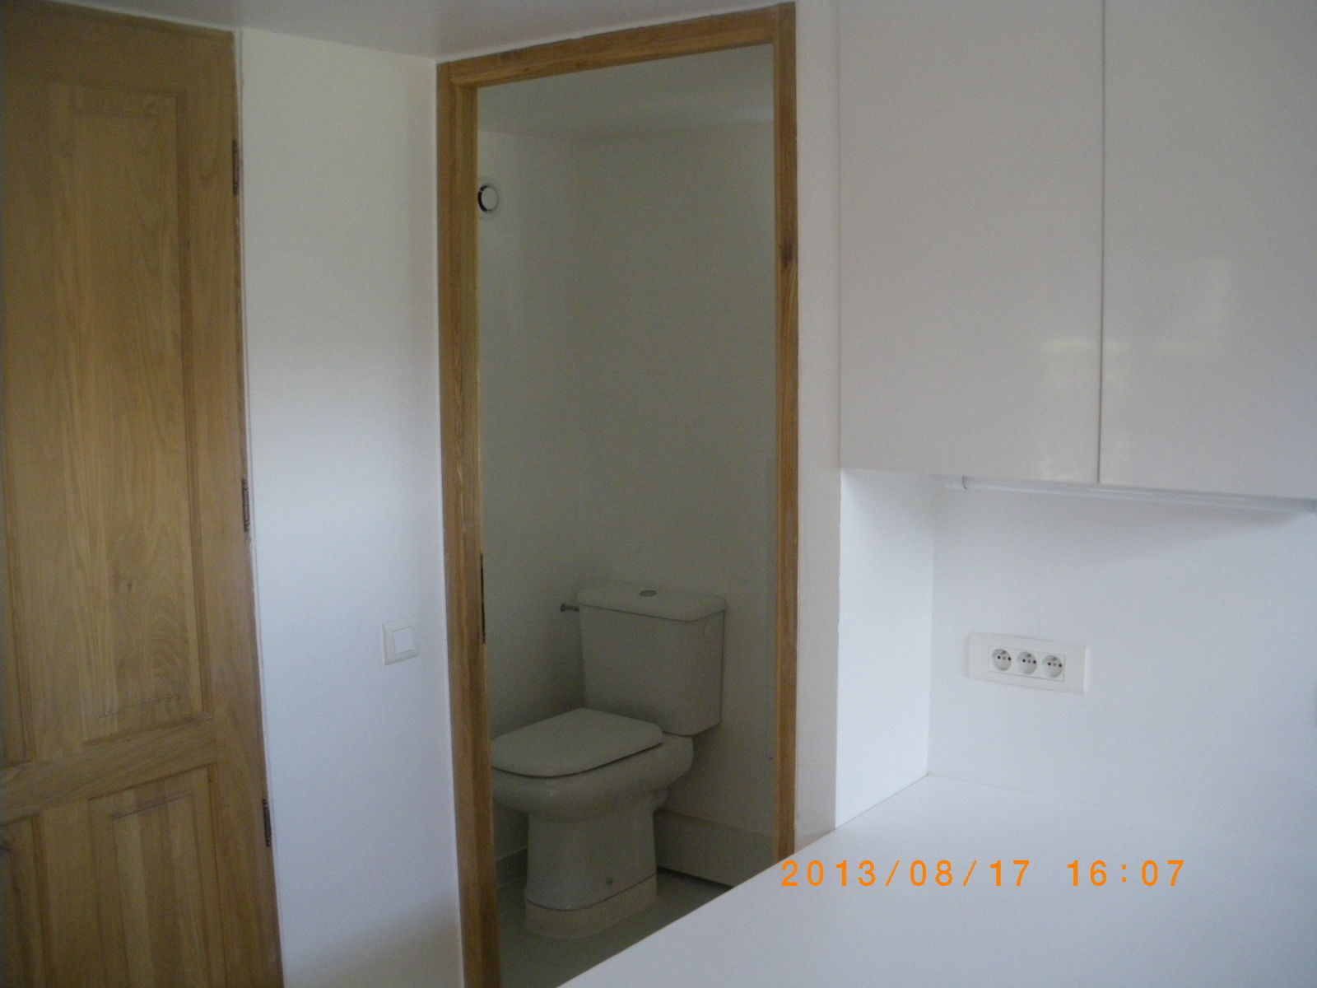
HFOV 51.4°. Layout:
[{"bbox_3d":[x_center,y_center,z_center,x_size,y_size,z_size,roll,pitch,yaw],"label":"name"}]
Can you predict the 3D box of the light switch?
[{"bbox_3d":[-0.482,0.276,2.570,0.011,0.081,0.081,5,9,36],"label":"light switch"}]

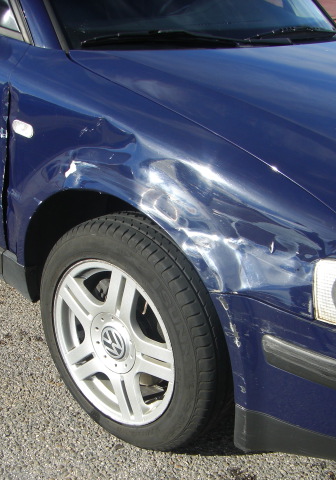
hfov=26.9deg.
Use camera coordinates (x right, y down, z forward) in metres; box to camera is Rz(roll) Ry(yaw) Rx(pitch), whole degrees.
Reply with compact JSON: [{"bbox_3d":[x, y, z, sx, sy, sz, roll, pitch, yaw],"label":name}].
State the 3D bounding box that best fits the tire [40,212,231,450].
[{"bbox_3d":[-0.086,0.238,1.850,0.630,0.625,0.210,22,28,37],"label":"tire"}]

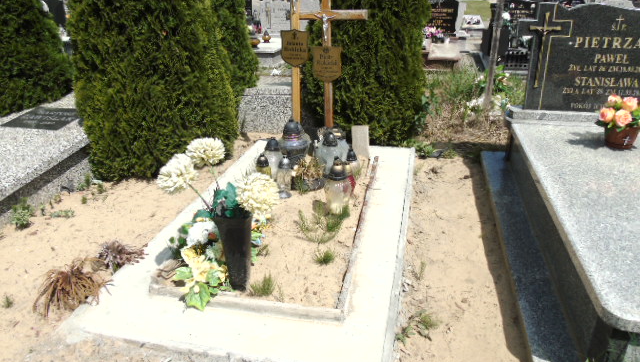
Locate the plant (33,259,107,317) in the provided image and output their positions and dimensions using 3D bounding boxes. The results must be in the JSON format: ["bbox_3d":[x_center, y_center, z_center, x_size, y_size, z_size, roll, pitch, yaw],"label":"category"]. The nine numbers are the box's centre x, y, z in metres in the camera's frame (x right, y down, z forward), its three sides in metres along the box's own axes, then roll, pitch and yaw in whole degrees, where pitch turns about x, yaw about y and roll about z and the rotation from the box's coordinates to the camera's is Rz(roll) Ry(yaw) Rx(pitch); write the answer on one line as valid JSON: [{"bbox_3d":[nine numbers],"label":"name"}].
[{"bbox_3d":[-1.051,0.428,1.924,0.260,0.160,0.240,4,23,12],"label":"plant"}]

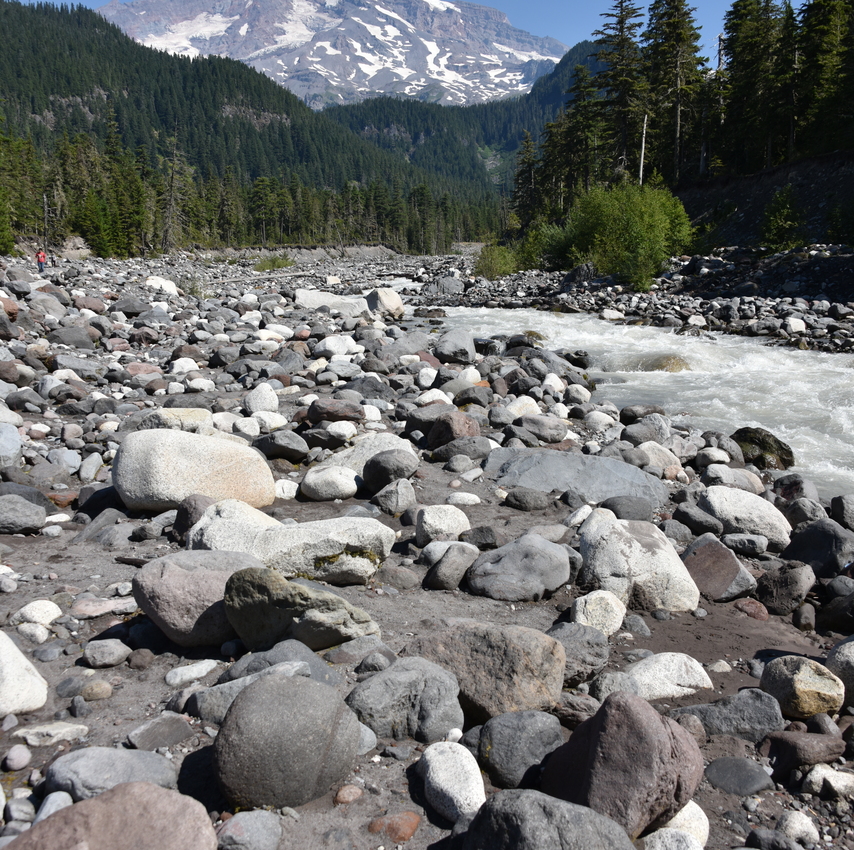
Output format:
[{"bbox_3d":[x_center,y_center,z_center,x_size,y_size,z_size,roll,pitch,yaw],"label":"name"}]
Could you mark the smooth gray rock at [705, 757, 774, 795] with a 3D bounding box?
[{"bbox_3d":[0.837,0.944,2.676,0.175,0.082,0.131,2,9,15],"label":"smooth gray rock"}]

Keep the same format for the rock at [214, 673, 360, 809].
[{"bbox_3d":[-0.416,0.949,3.008,0.425,0.341,0.383,0,9,0],"label":"rock"}]

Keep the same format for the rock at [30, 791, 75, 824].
[{"bbox_3d":[-0.927,0.967,2.472,0.111,0.114,0.122,-5,10,-30],"label":"rock"}]

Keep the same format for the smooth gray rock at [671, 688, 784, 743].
[{"bbox_3d":[1.004,0.981,3.370,0.382,0.132,0.248,0,9,0],"label":"smooth gray rock"}]

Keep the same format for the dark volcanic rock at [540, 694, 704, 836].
[{"bbox_3d":[0.501,0.883,2.586,0.411,0.373,0.350,0,9,0],"label":"dark volcanic rock"}]

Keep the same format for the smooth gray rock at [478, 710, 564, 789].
[{"bbox_3d":[0.274,0.928,2.847,0.248,0.216,0.211,0,9,0],"label":"smooth gray rock"}]

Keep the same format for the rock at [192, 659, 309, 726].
[{"bbox_3d":[-0.536,0.827,3.052,0.405,0.186,0.194,-5,10,-30],"label":"rock"}]

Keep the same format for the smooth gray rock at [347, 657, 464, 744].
[{"bbox_3d":[-0.079,0.931,3.392,0.399,0.243,0.319,0,9,0],"label":"smooth gray rock"}]

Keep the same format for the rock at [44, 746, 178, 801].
[{"bbox_3d":[-0.865,0.977,2.743,0.356,0.148,0.231,0,9,0],"label":"rock"}]

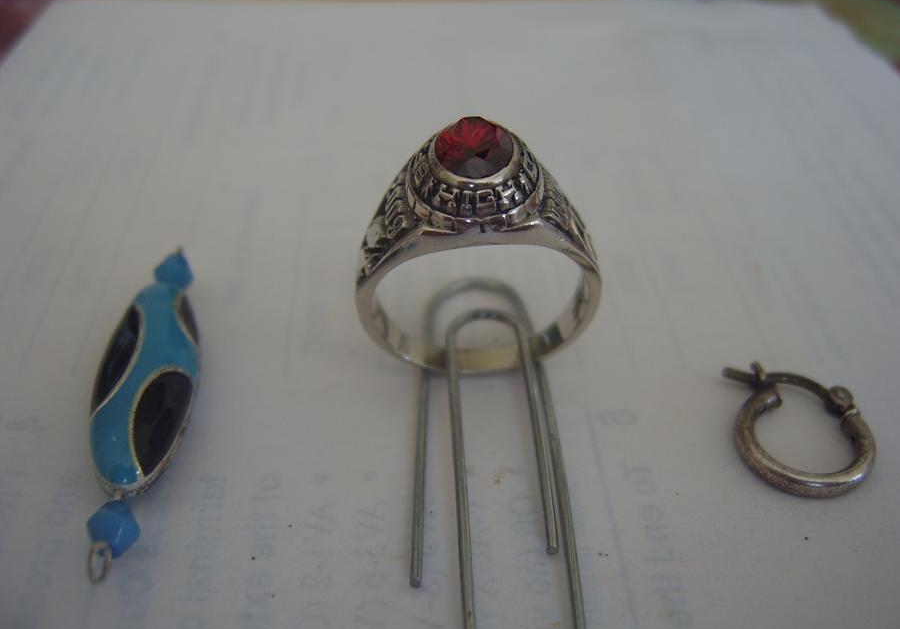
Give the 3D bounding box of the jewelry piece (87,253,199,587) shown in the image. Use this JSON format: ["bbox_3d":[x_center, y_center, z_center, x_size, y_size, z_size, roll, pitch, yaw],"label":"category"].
[{"bbox_3d":[-0.029,0.006,0.077,0.009,0.006,0.039,-2,45,-2],"label":"jewelry piece"}]

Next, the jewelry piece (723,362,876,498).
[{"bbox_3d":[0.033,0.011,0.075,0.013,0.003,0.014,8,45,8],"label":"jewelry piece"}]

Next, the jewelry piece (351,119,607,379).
[{"bbox_3d":[0.003,-0.004,0.073,0.023,0.027,0.010,1,45,1],"label":"jewelry piece"}]

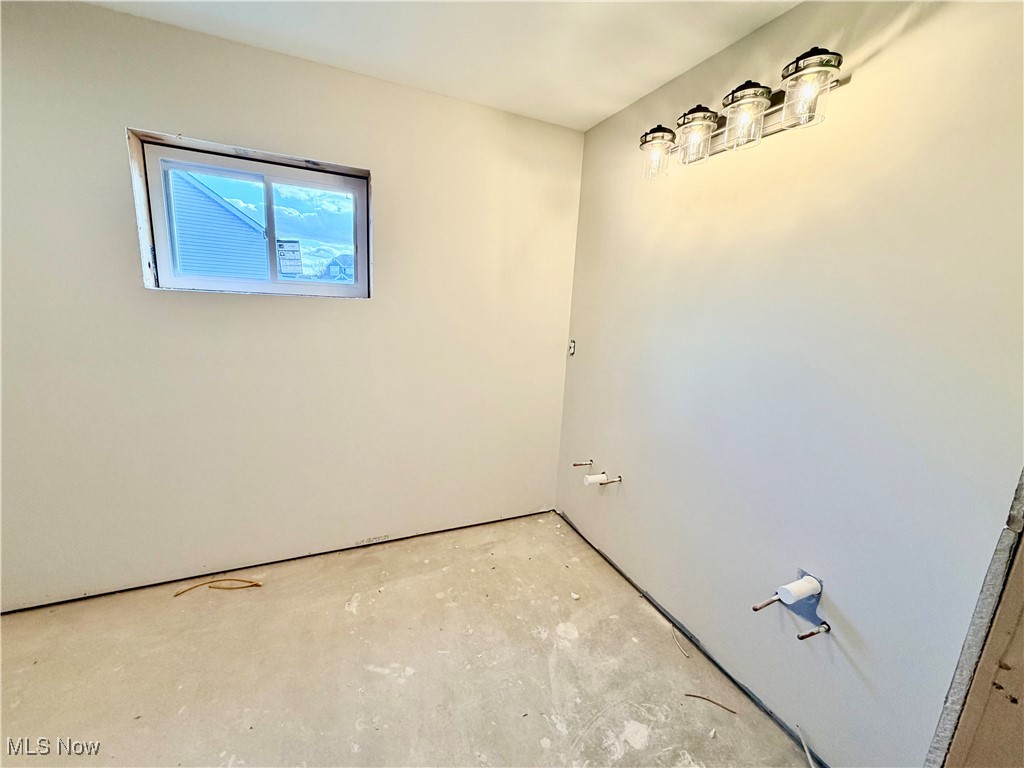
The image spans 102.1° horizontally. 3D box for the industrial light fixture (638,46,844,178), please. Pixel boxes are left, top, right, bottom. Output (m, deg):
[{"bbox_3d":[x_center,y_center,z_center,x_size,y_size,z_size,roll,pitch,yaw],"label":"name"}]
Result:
[{"bbox_3d":[0.771,-0.940,1.508,0.197,0.200,0.762,-2,13,-24],"label":"industrial light fixture"}]

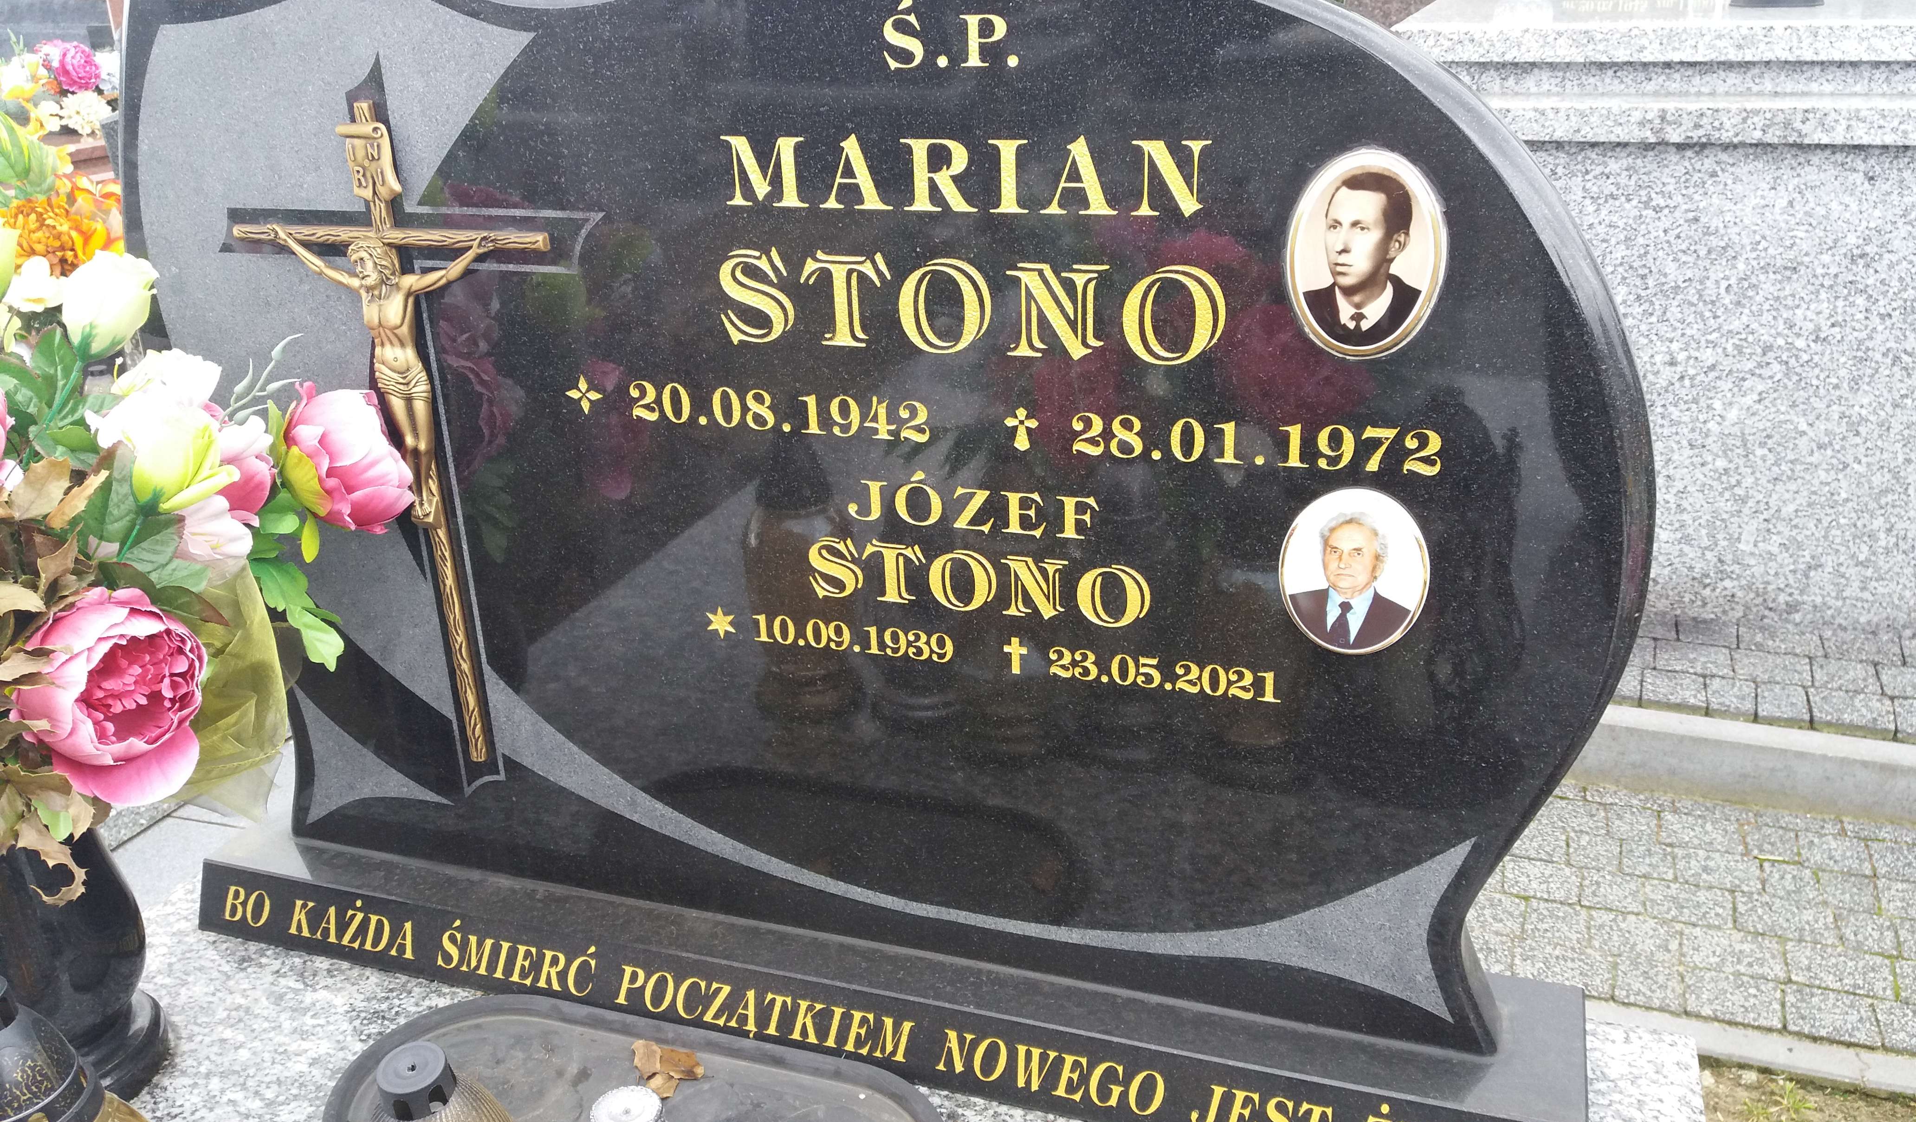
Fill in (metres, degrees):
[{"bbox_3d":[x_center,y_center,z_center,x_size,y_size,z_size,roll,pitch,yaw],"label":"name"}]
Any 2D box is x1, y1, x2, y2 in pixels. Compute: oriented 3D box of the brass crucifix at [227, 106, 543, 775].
[{"bbox_3d":[-0.407,-0.078,1.175,0.277,0.524,0.045,6,22,19],"label":"brass crucifix"}]

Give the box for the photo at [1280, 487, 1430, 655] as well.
[{"bbox_3d":[0.250,0.007,0.981,0.093,0.113,0.010,6,22,19],"label":"photo"}]

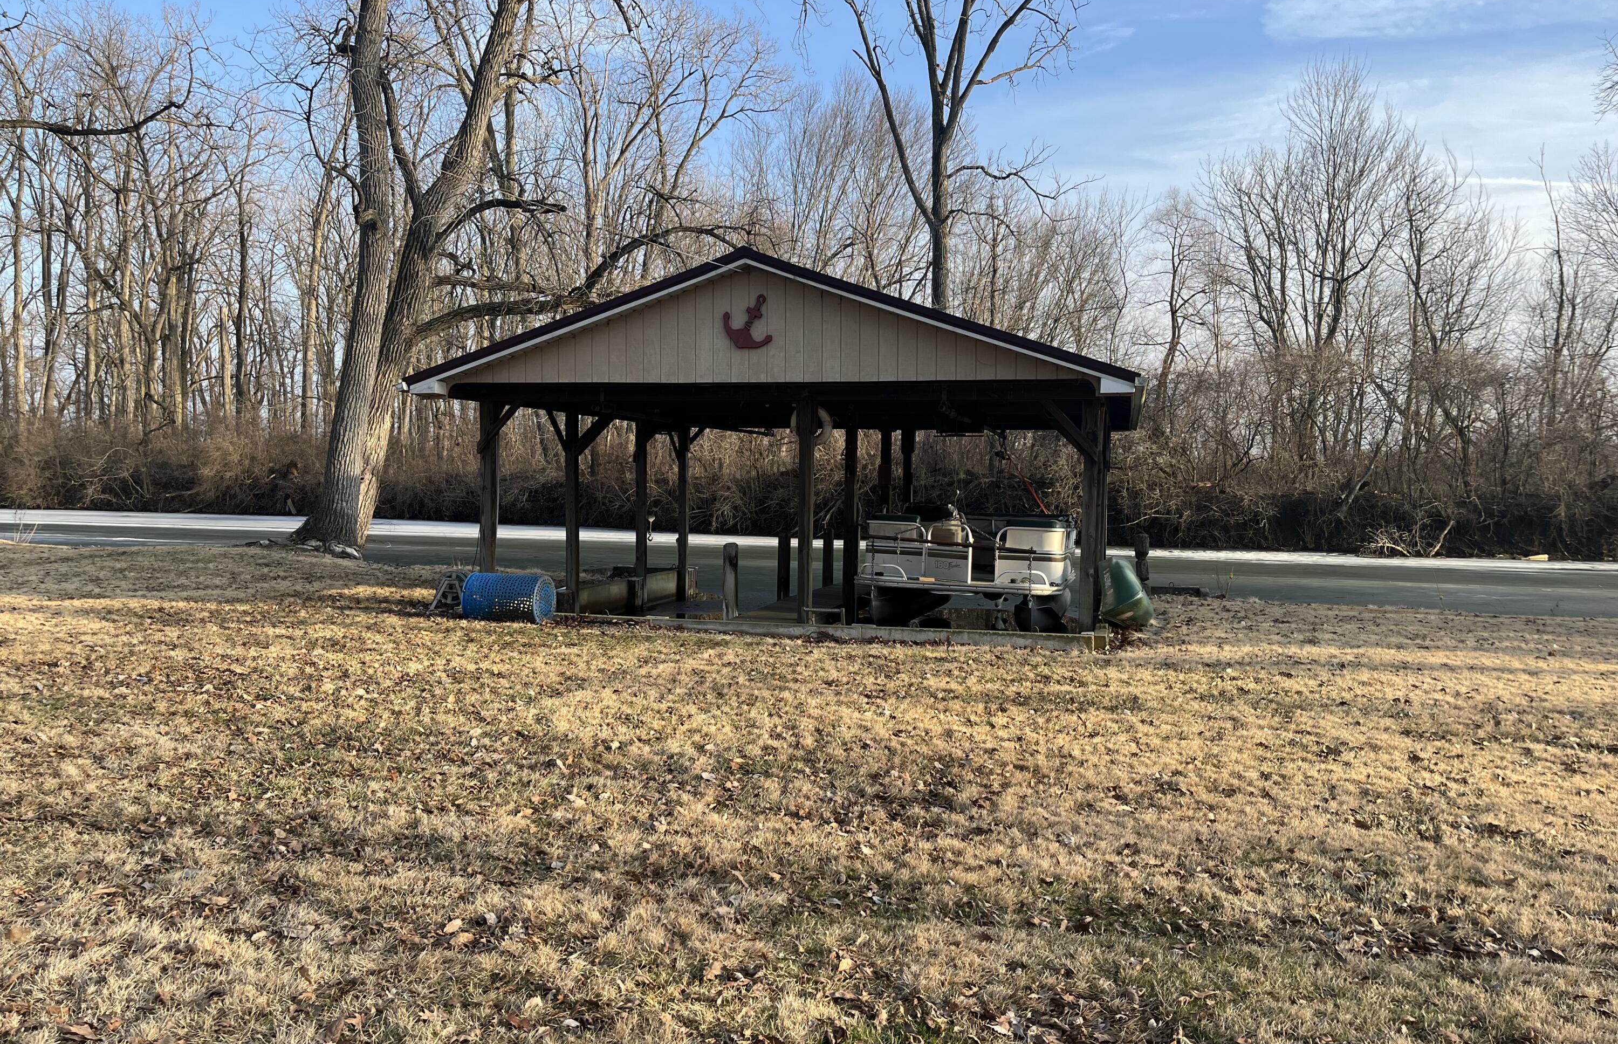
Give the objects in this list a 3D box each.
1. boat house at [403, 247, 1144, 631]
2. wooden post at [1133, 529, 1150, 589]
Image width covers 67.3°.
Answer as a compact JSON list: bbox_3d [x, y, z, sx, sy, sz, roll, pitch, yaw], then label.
[{"bbox_3d":[0.220,-1.027,16.752,8.260,4.020,7.720,1,2,14],"label":"boat house"},{"bbox_3d":[4.970,0.593,18.100,0.210,0.930,0.210,1,2,14],"label":"wooden post"}]

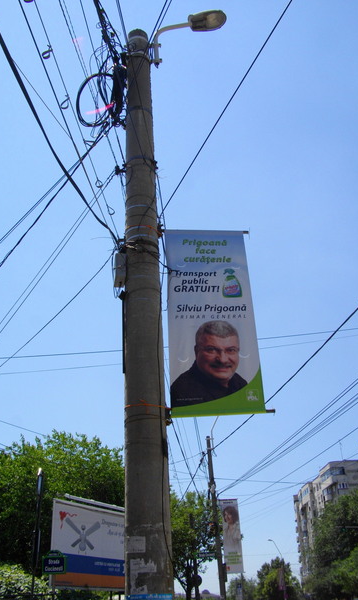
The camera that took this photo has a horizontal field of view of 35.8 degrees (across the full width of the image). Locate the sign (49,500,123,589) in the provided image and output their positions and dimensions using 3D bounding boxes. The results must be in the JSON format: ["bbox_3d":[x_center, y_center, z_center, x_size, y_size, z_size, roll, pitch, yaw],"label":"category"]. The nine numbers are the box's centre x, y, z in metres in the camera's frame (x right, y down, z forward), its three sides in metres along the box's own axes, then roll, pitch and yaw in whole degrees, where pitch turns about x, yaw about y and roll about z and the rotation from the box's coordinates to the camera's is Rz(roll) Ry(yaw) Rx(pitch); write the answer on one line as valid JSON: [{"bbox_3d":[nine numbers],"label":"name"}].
[{"bbox_3d":[-2.965,9.417,20.998,0.250,2.750,5.600,-19,-34,25],"label":"sign"}]

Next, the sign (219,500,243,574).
[{"bbox_3d":[1.919,8.577,20.234,0.700,2.500,0.050,-1,-31,-4],"label":"sign"}]

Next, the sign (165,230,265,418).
[{"bbox_3d":[0.309,0.137,5.287,0.824,2.020,0.050,0,-31,-6],"label":"sign"}]

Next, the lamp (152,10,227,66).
[{"bbox_3d":[0.158,-3.472,7.407,1.046,1.106,0.280,-2,-31,-2],"label":"lamp"}]

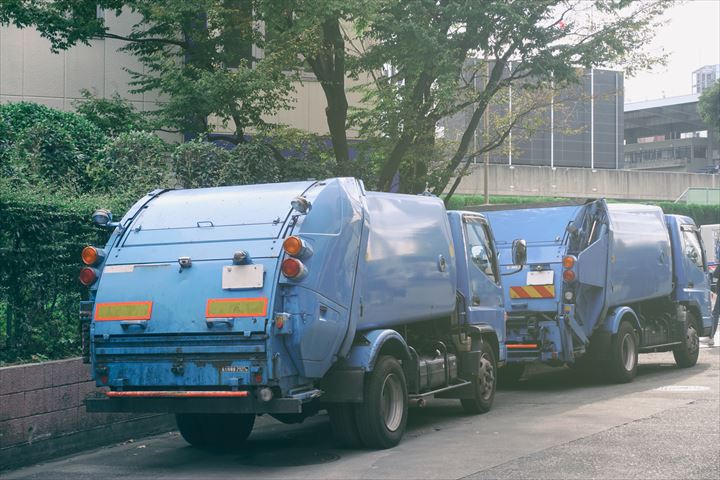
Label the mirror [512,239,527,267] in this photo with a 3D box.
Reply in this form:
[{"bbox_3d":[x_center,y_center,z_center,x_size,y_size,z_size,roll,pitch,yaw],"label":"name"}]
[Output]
[{"bbox_3d":[1.647,0.129,14.400,0.155,0.265,0.075,-3,-1,35],"label":"mirror"}]

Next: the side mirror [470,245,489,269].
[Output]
[{"bbox_3d":[1.229,0.170,14.400,0.170,0.245,0.080,-3,-1,35],"label":"side mirror"}]

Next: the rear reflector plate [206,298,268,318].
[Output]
[{"bbox_3d":[-0.888,0.494,10.136,0.490,0.138,0.015,-3,-18,23],"label":"rear reflector plate"}]

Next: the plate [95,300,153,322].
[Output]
[{"bbox_3d":[-1.775,0.537,10.513,0.490,0.138,0.015,-3,-18,23],"label":"plate"}]

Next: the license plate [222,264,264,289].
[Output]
[{"bbox_3d":[-0.849,0.268,10.168,0.330,0.165,0.015,-3,-9,23],"label":"license plate"}]

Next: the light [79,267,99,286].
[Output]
[{"bbox_3d":[-2.071,0.291,10.841,0.145,0.145,0.130,-3,-7,23],"label":"light"}]

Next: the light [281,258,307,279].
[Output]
[{"bbox_3d":[-0.467,0.212,10.164,0.145,0.145,0.140,-3,-7,23],"label":"light"}]

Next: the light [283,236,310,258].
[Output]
[{"bbox_3d":[-0.456,0.053,10.207,0.145,0.145,0.150,-3,-7,23],"label":"light"}]

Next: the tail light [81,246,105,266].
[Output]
[{"bbox_3d":[-2.061,0.132,10.885,0.145,0.145,0.140,-3,-7,23],"label":"tail light"}]

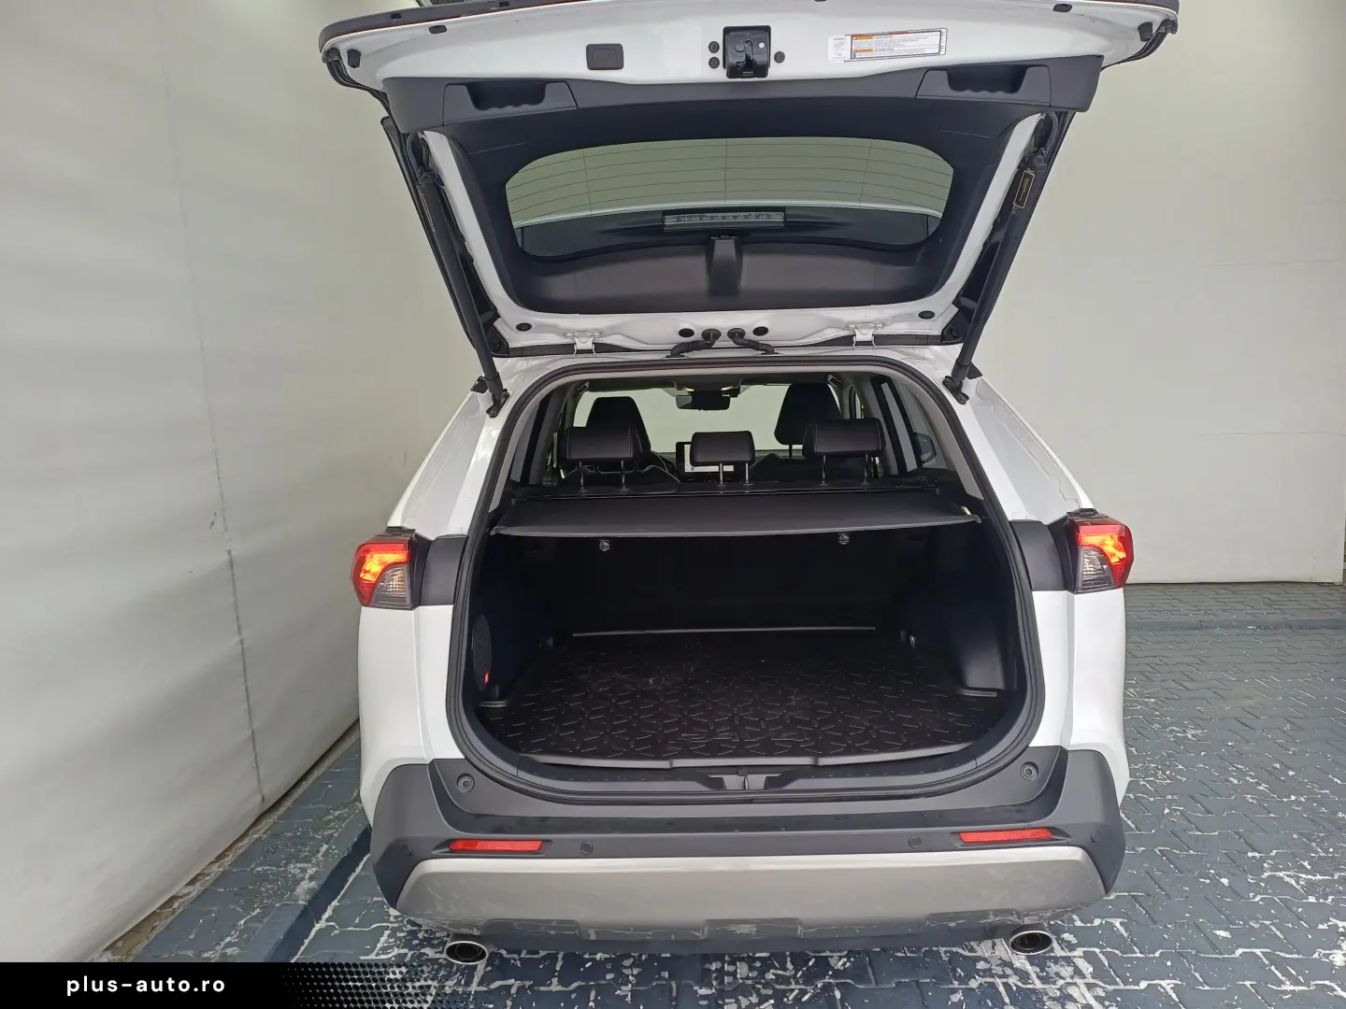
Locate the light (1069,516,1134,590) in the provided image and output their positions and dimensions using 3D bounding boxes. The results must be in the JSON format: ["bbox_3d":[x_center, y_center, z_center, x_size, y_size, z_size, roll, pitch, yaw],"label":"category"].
[{"bbox_3d":[0.872,0.095,1.988,0.178,0.148,0.185,-1,6,0],"label":"light"}]

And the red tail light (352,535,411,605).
[{"bbox_3d":[-0.592,0.130,2.002,0.178,0.148,0.185,-1,6,0],"label":"red tail light"}]

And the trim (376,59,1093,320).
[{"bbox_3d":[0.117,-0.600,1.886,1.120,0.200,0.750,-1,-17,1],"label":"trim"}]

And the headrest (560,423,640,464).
[{"bbox_3d":[-0.206,-0.176,2.789,0.217,0.120,0.105,-1,6,0],"label":"headrest"}]

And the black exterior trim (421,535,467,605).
[{"bbox_3d":[-0.469,0.133,1.991,0.095,0.146,0.060,-1,6,0],"label":"black exterior trim"}]

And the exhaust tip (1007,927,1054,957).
[{"bbox_3d":[0.709,0.867,1.968,0.088,0.063,0.110,-1,6,1],"label":"exhaust tip"}]

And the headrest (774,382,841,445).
[{"bbox_3d":[0.532,-0.356,3.825,0.255,0.245,0.140,-1,6,1],"label":"headrest"}]

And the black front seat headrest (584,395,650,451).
[{"bbox_3d":[-0.218,-0.306,3.845,0.255,0.245,0.140,-1,6,1],"label":"black front seat headrest"}]

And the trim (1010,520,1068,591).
[{"bbox_3d":[0.742,0.103,1.980,0.095,0.146,0.060,-1,6,0],"label":"trim"}]

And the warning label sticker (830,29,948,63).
[{"bbox_3d":[0.287,-0.613,1.297,0.155,0.040,0.004,-3,41,2],"label":"warning label sticker"}]

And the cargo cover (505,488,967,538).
[{"bbox_3d":[0.139,0.017,2.326,1.080,0.055,0.690,-1,6,0],"label":"cargo cover"}]

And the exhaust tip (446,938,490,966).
[{"bbox_3d":[-0.412,0.894,1.992,0.088,0.063,0.110,-1,6,1],"label":"exhaust tip"}]

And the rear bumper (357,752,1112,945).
[{"bbox_3d":[0.155,0.701,2.090,1.750,0.440,0.430,-1,6,1],"label":"rear bumper"}]

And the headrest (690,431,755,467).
[{"bbox_3d":[0.142,-0.162,2.799,0.184,0.108,0.100,-1,6,0],"label":"headrest"}]

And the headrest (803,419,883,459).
[{"bbox_3d":[0.516,-0.200,2.937,0.230,0.120,0.120,-1,6,1],"label":"headrest"}]

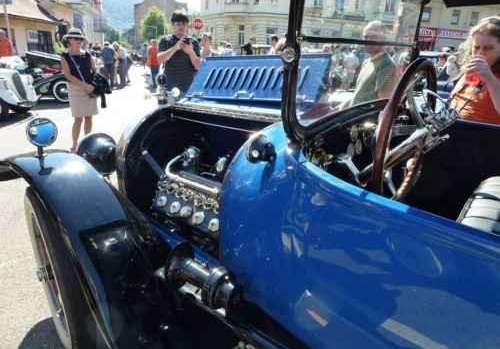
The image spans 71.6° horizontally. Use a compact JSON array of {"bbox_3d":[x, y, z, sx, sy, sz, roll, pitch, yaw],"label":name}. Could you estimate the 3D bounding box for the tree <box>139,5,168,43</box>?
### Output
[{"bbox_3d":[-14.486,-21.887,53.228,4.200,7.400,4.200,3,20,0],"label":"tree"}]

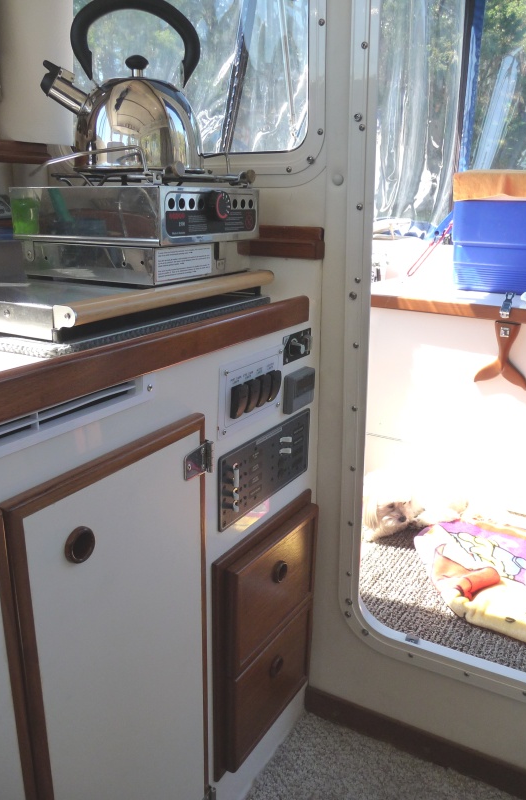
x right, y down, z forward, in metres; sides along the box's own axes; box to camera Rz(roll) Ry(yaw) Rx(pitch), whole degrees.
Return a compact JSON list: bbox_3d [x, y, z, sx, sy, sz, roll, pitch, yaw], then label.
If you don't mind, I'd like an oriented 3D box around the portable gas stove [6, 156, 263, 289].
[{"bbox_3d":[-0.183,-0.271,0.977,0.286,0.151,0.254,10,19,28],"label":"portable gas stove"}]

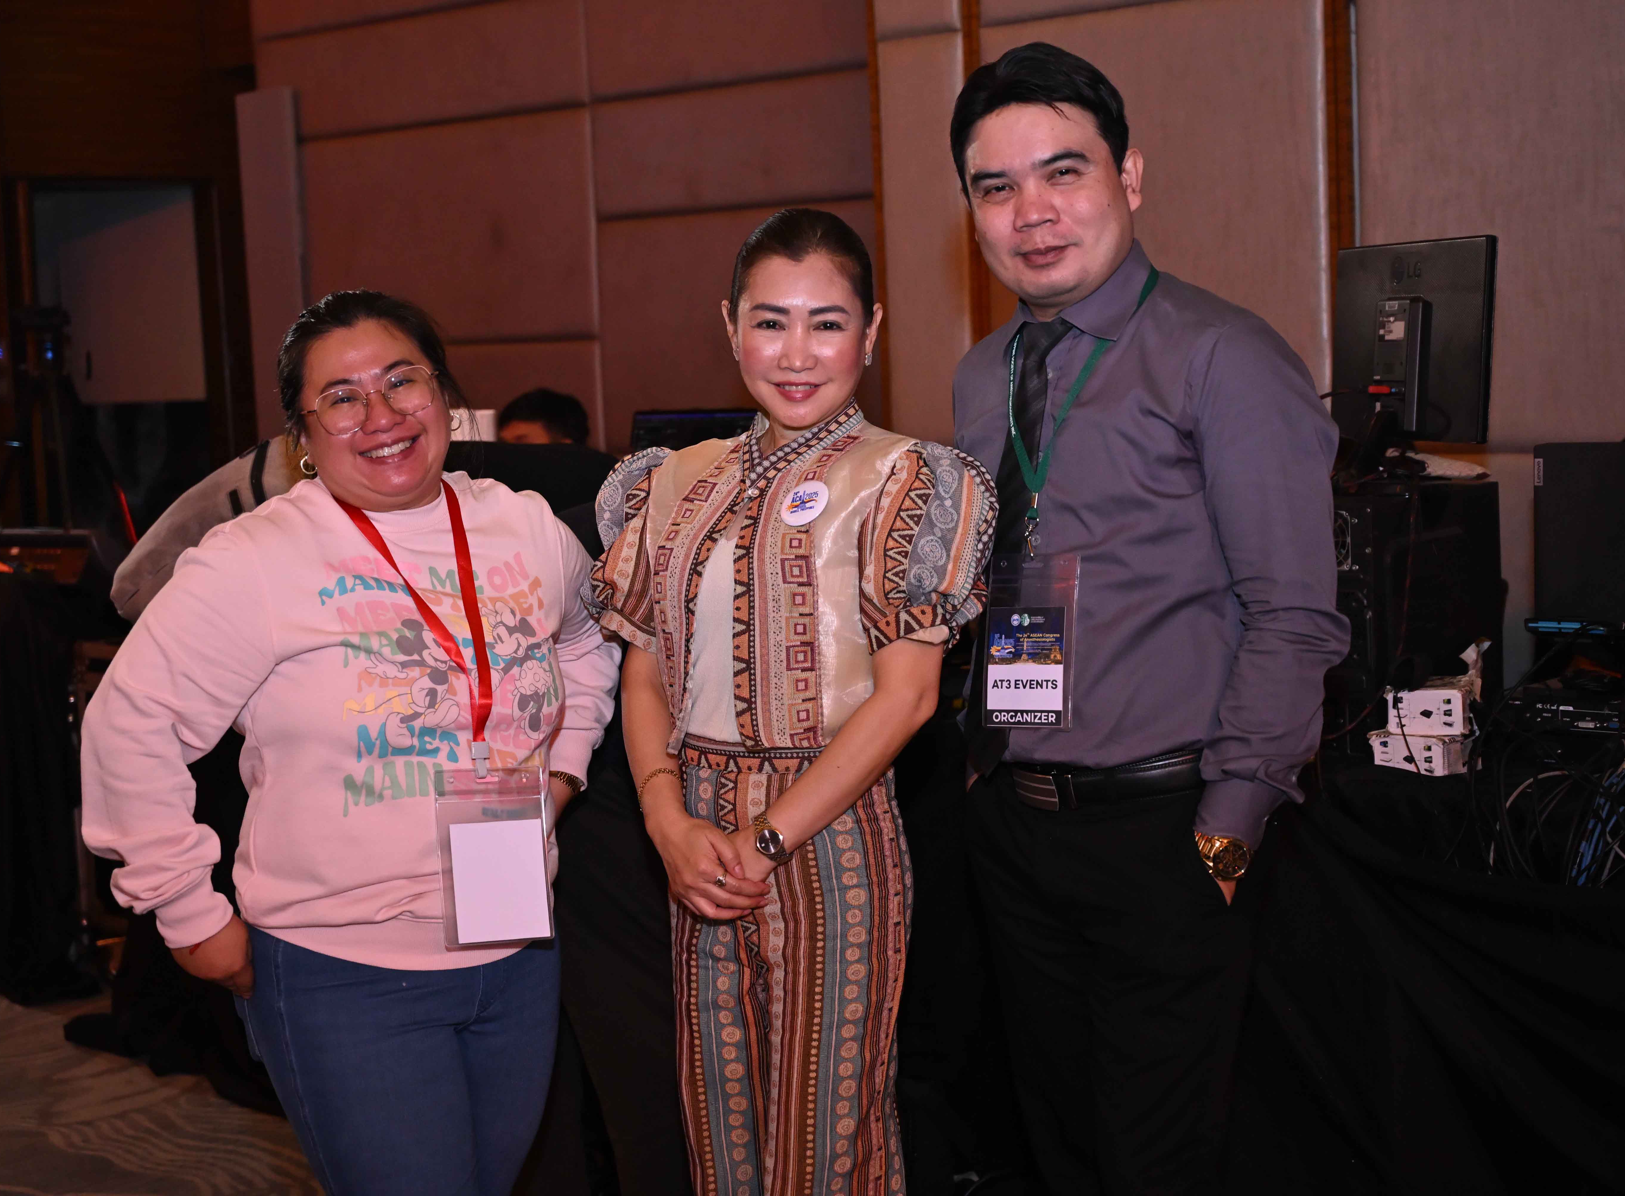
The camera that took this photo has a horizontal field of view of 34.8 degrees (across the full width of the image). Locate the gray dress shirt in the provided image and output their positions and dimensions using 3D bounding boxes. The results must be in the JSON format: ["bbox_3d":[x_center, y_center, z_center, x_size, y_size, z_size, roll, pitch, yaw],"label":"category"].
[{"bbox_3d":[0.329,-0.051,2.560,0.450,0.600,0.280,0,7,26],"label":"gray dress shirt"}]

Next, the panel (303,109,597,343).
[{"bbox_3d":[-1.013,-0.999,7.132,1.254,0.596,0.050,3,8,41],"label":"panel"}]

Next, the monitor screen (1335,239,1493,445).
[{"bbox_3d":[0.851,-0.371,3.750,0.055,0.285,0.465,0,5,-14],"label":"monitor screen"}]

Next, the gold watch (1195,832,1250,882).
[{"bbox_3d":[0.401,0.251,2.520,0.062,0.044,0.056,21,-12,-14],"label":"gold watch"}]

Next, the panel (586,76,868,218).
[{"bbox_3d":[-0.194,-1.109,6.399,0.926,0.302,0.050,3,8,41],"label":"panel"}]

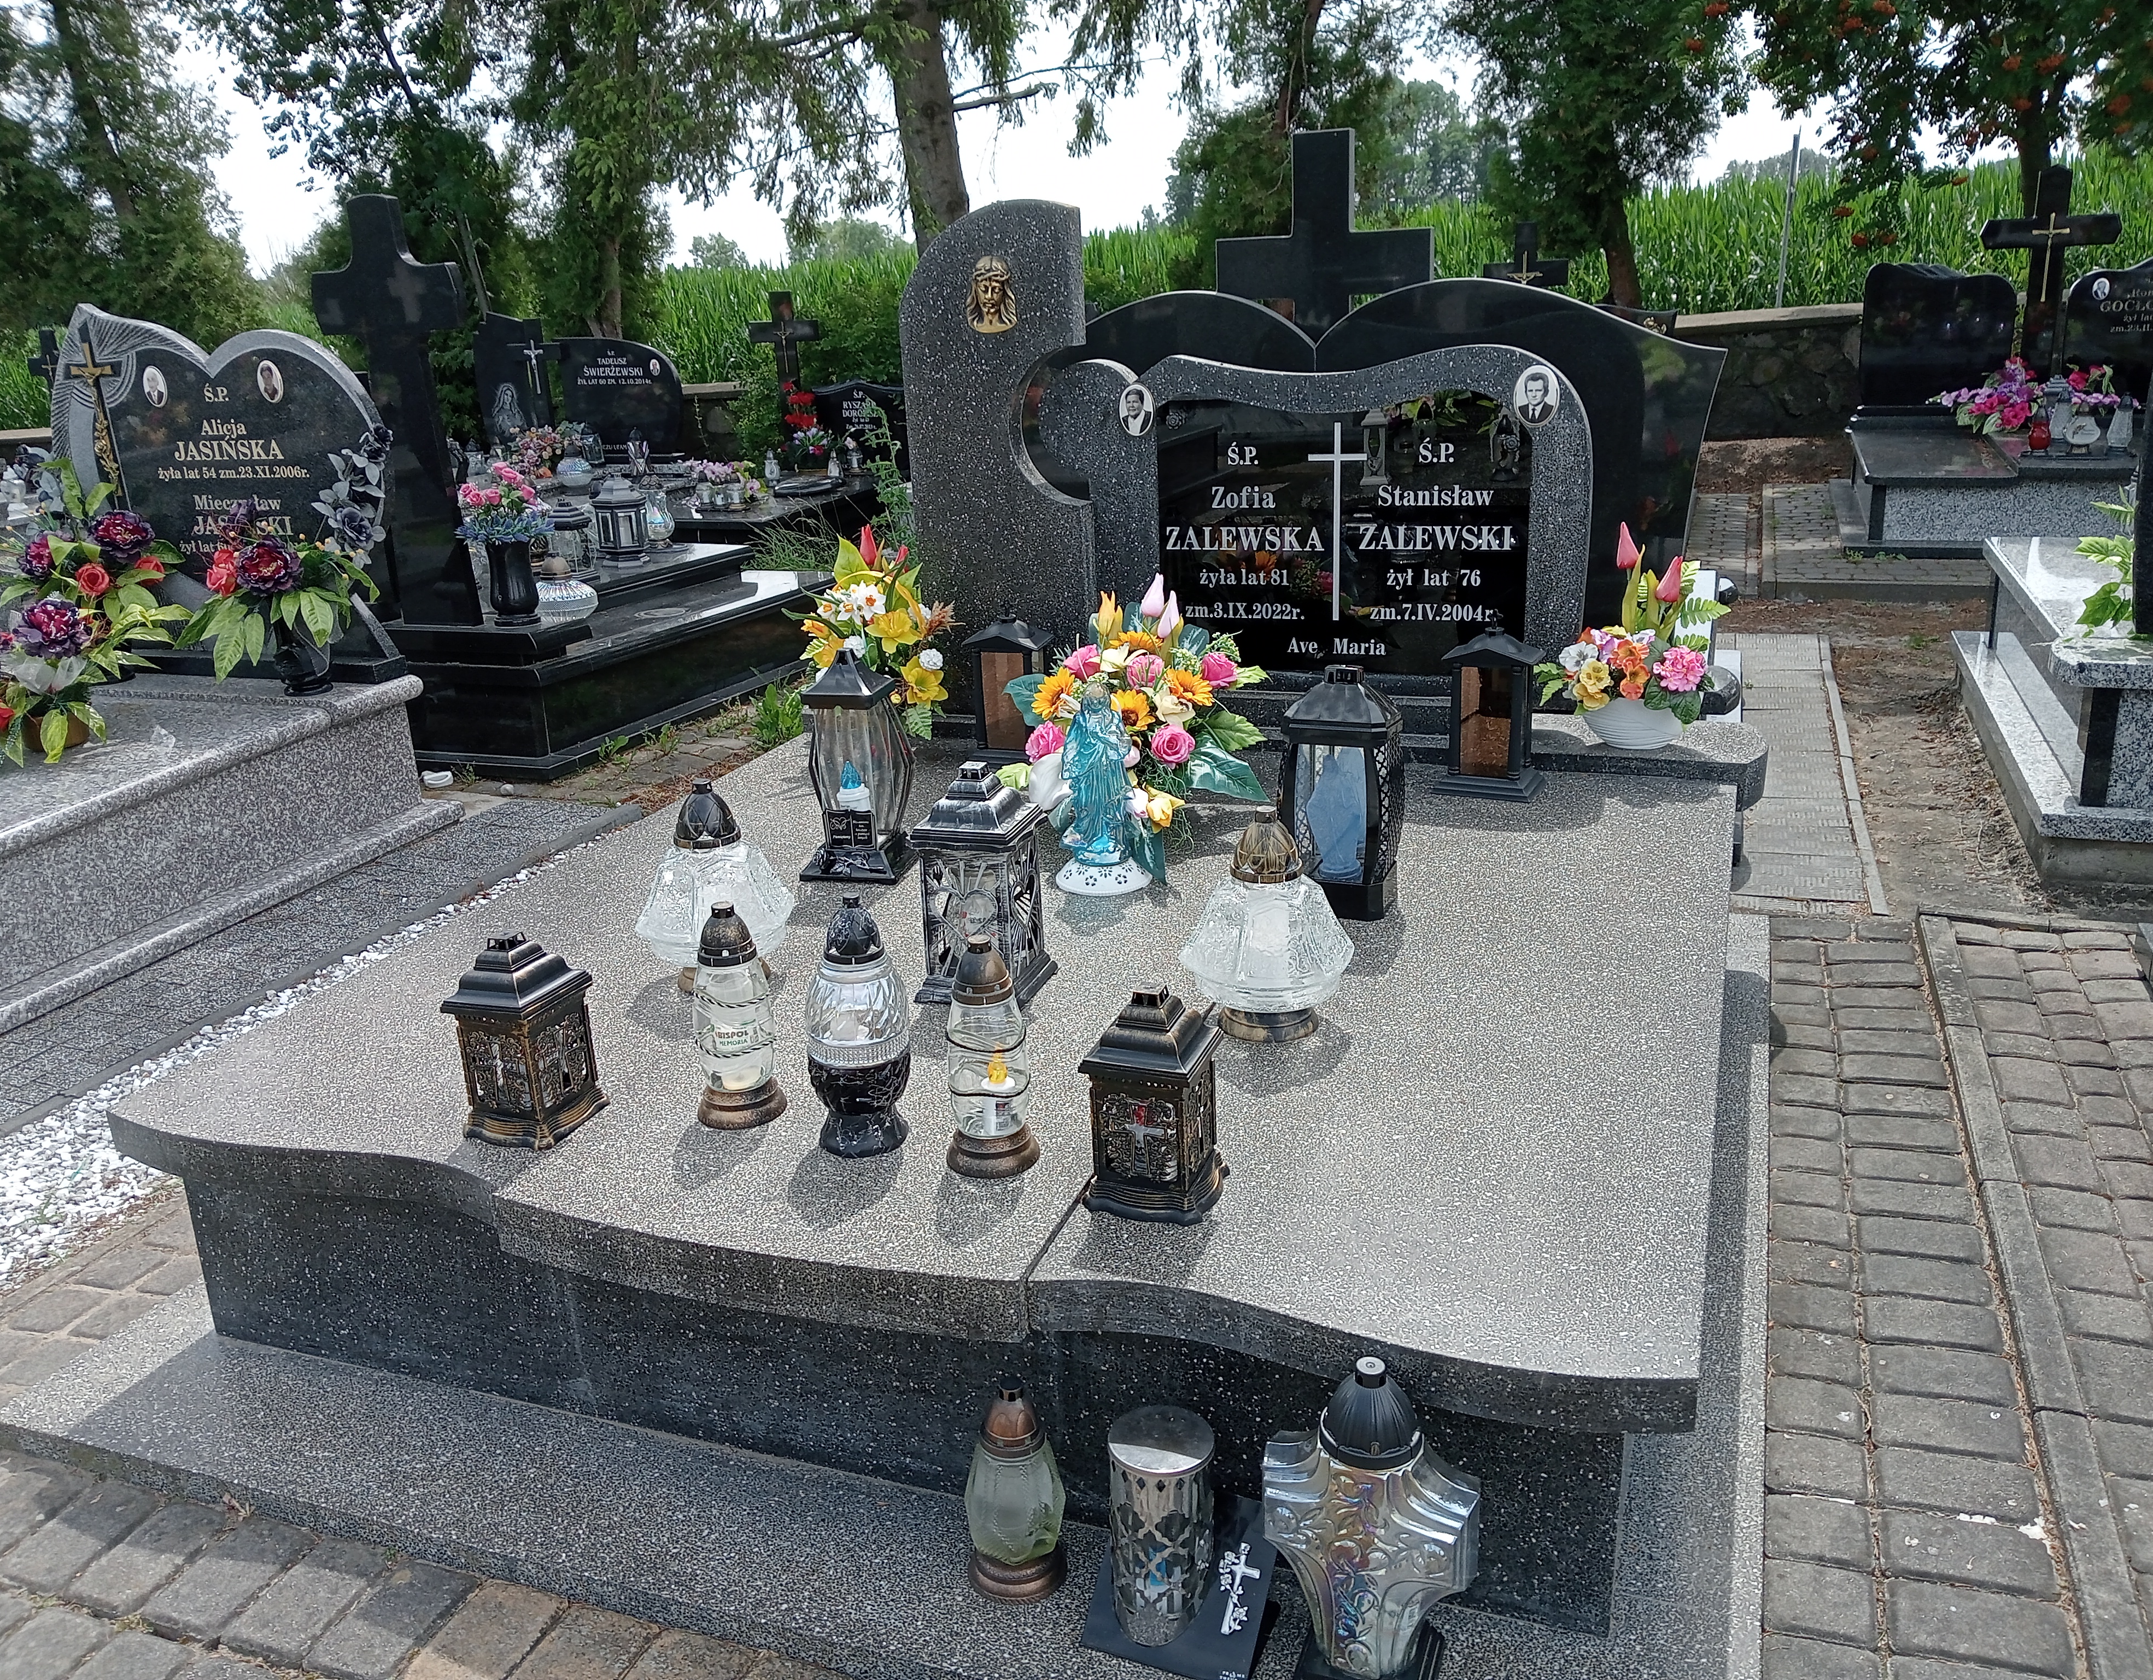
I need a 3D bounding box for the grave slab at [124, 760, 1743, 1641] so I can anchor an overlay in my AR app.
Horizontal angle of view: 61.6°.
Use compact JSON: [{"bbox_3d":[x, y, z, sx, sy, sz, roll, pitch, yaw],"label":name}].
[{"bbox_3d":[-0.003,0.290,3.015,2.020,0.322,2.090,5,20,20],"label":"grave slab"}]

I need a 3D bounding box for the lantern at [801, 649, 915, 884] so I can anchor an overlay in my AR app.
[{"bbox_3d":[-0.379,-0.143,3.212,0.180,0.401,0.180,2,19,12],"label":"lantern"}]

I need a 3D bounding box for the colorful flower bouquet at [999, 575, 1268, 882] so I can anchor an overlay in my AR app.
[{"bbox_3d":[0.105,-0.222,3.058,0.431,0.451,0.353,5,19,19],"label":"colorful flower bouquet"}]

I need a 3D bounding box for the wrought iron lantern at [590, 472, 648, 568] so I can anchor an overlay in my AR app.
[{"bbox_3d":[-1.541,-1.087,6.089,0.186,0.289,0.186,5,19,19],"label":"wrought iron lantern"}]

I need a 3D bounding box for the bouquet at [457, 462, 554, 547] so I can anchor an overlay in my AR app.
[{"bbox_3d":[-1.704,-1.002,5.380,0.280,0.255,0.260,-2,18,1],"label":"bouquet"}]

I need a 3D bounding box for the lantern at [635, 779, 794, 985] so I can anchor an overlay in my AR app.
[{"bbox_3d":[-0.500,0.054,2.546,0.211,0.291,0.211,-2,18,1],"label":"lantern"}]

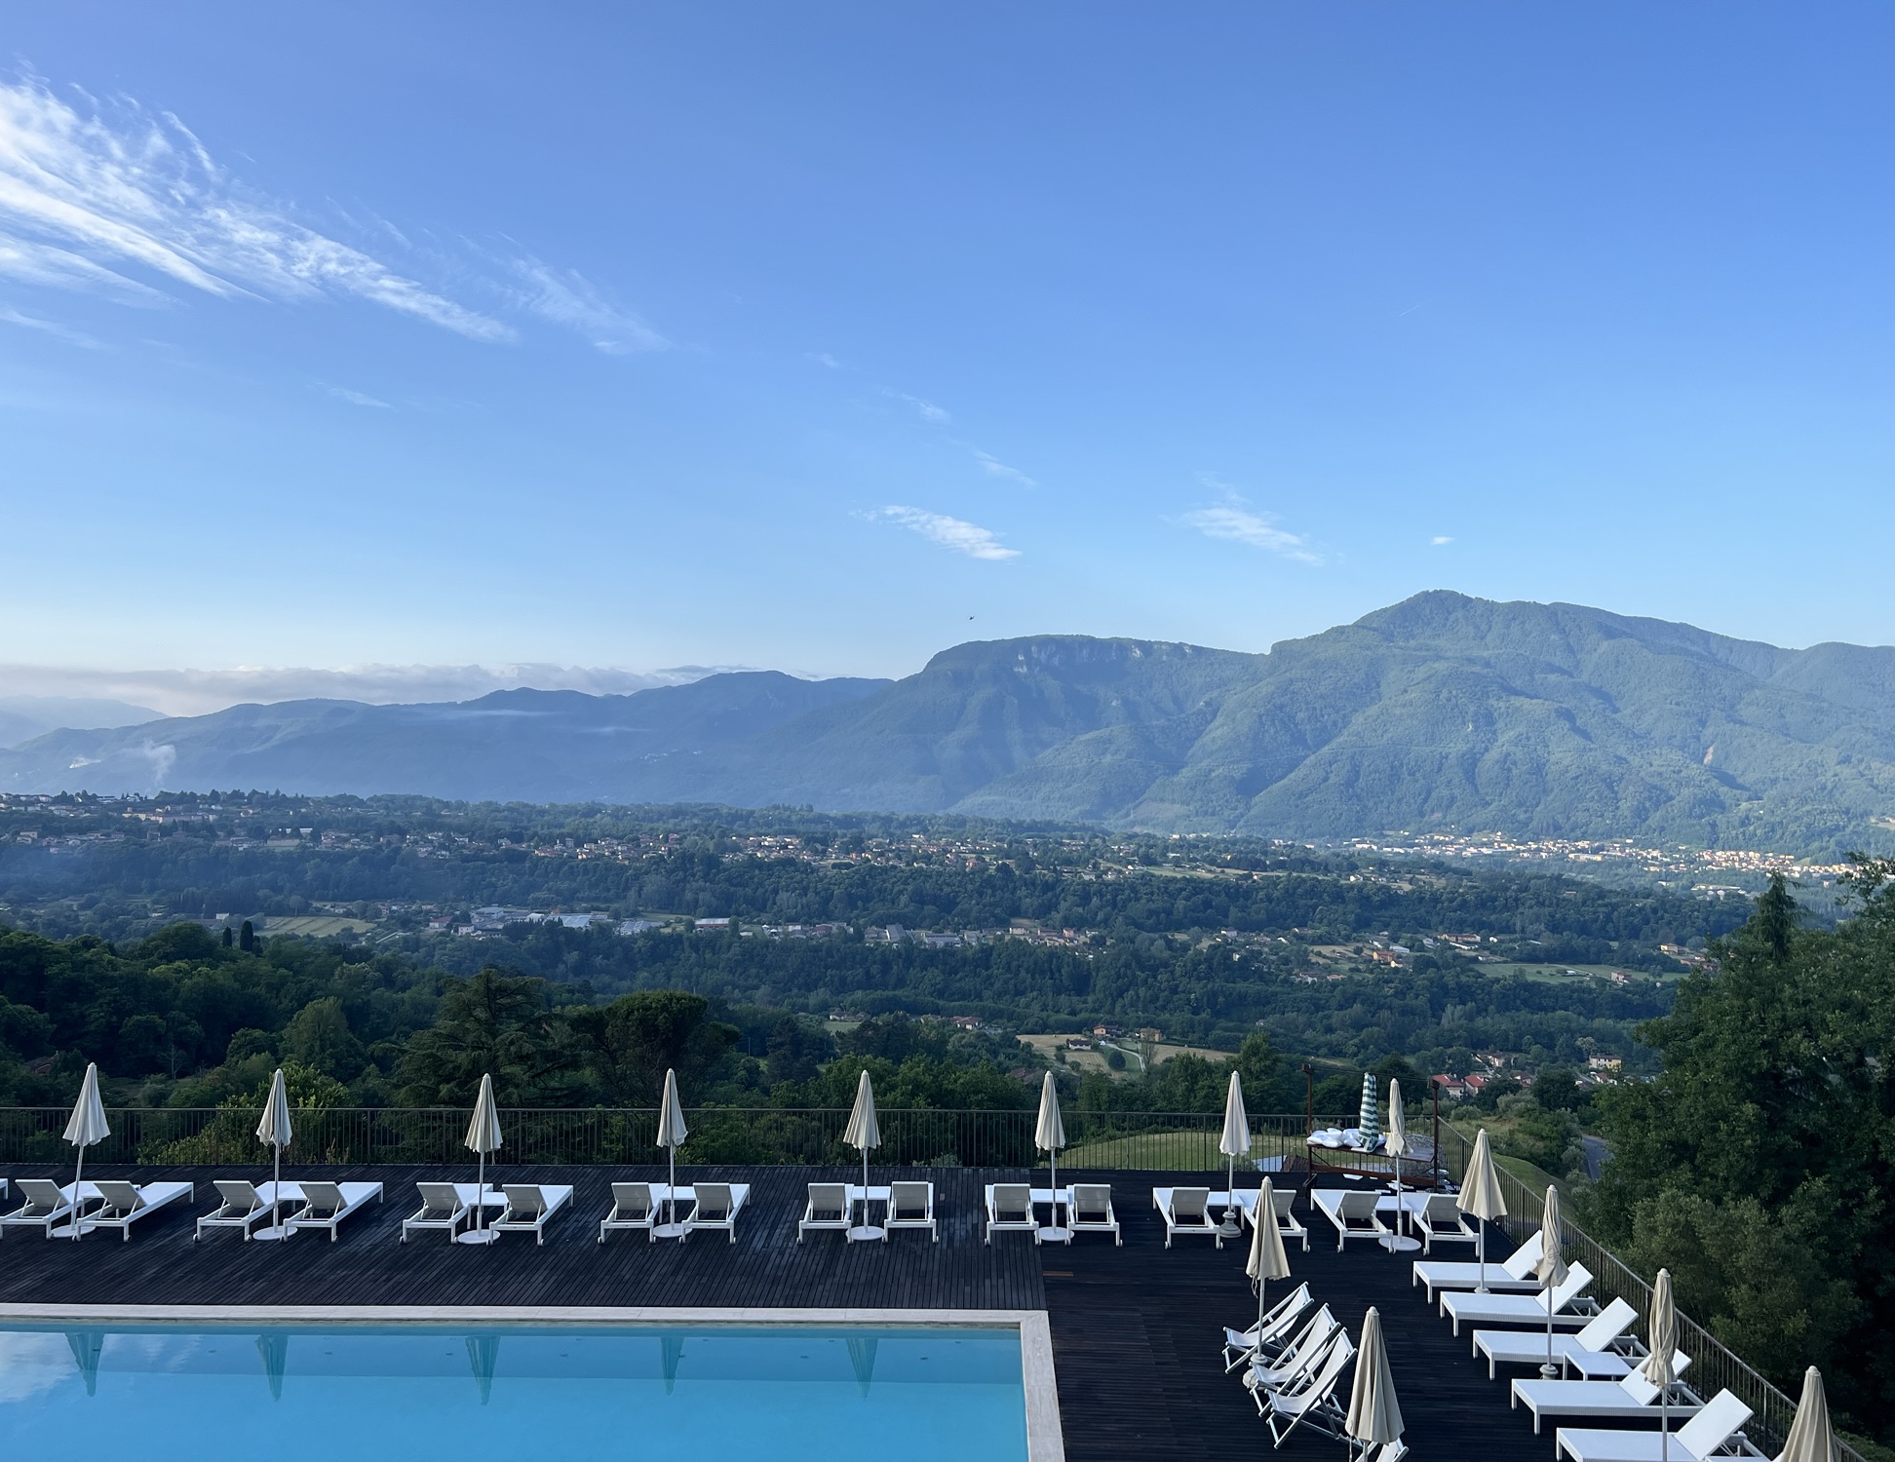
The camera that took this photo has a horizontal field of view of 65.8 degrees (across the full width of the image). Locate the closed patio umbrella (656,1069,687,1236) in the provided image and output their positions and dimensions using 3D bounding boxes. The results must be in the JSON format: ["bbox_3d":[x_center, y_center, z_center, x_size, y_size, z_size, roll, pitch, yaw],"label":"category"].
[{"bbox_3d":[-4.213,6.427,22.455,0.570,2.490,0.570,-1,-1,1],"label":"closed patio umbrella"}]

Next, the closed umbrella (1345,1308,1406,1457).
[{"bbox_3d":[3.654,6.224,12.777,0.530,2.390,0.530,3,-1,1],"label":"closed umbrella"}]

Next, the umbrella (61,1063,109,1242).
[{"bbox_3d":[-13.273,6.402,22.492,0.700,2.600,0.700,6,-1,1],"label":"umbrella"}]

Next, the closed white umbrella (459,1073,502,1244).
[{"bbox_3d":[-7.053,6.446,22.259,0.590,2.460,0.590,2,-1,1],"label":"closed white umbrella"}]

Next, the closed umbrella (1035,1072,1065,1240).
[{"bbox_3d":[1.597,6.416,22.270,0.560,2.480,0.560,-2,-1,1],"label":"closed umbrella"}]

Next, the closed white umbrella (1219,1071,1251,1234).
[{"bbox_3d":[4.335,6.404,22.220,0.490,2.490,0.490,2,-1,1],"label":"closed white umbrella"}]

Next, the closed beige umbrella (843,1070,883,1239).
[{"bbox_3d":[-1.237,6.418,22.300,0.590,2.490,0.590,0,-1,1],"label":"closed beige umbrella"}]

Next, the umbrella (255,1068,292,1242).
[{"bbox_3d":[-10.237,6.433,22.393,0.590,2.510,0.590,0,-1,1],"label":"umbrella"}]

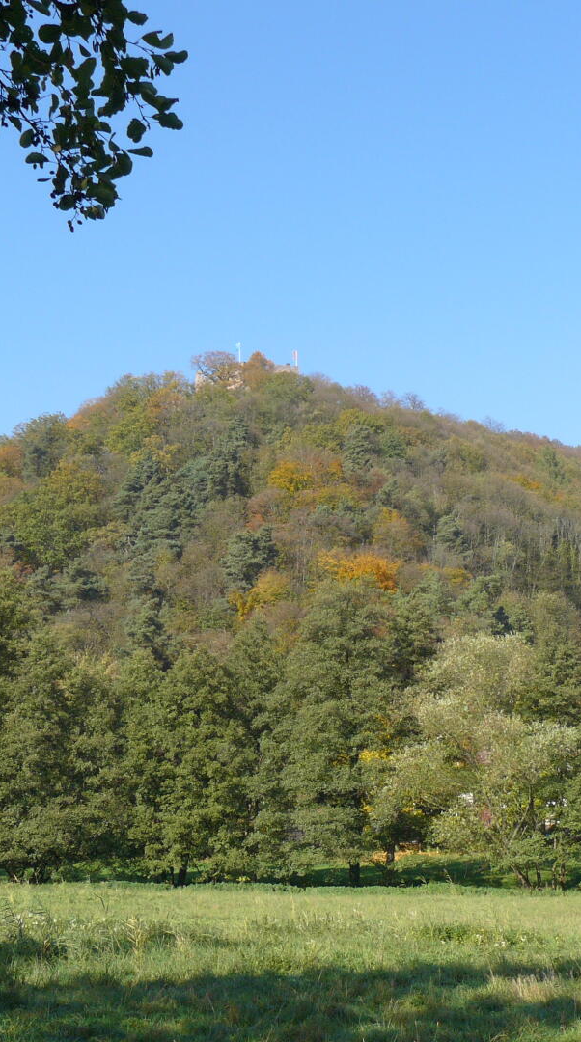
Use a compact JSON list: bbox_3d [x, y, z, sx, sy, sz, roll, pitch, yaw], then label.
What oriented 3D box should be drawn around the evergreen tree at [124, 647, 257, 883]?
[{"bbox_3d":[-4.232,10.263,61.248,5.570,9.860,5.840,0,-13,0],"label":"evergreen tree"}]

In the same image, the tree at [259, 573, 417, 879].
[{"bbox_3d":[2.067,8.991,62.563,6.440,12.970,6.440,0,-13,0],"label":"tree"}]

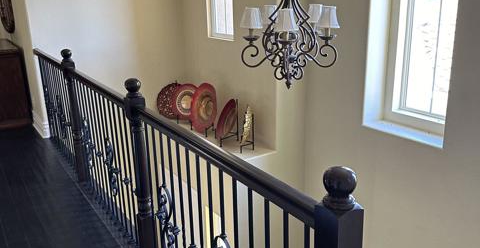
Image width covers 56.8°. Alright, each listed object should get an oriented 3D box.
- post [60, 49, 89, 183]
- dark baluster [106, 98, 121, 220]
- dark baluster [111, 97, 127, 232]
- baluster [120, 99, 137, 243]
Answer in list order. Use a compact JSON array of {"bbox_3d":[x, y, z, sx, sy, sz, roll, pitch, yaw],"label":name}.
[{"bbox_3d":[-1.504,-0.066,4.069,0.100,1.224,0.100,-11,19,-30],"label":"post"},{"bbox_3d":[-0.896,0.282,3.130,0.037,0.962,0.037,-11,19,-30],"label":"dark baluster"},{"bbox_3d":[-0.820,0.329,3.048,0.038,0.974,0.038,-11,19,-30],"label":"dark baluster"},{"bbox_3d":[-0.737,0.349,2.884,0.037,0.962,0.037,-11,19,-30],"label":"baluster"}]

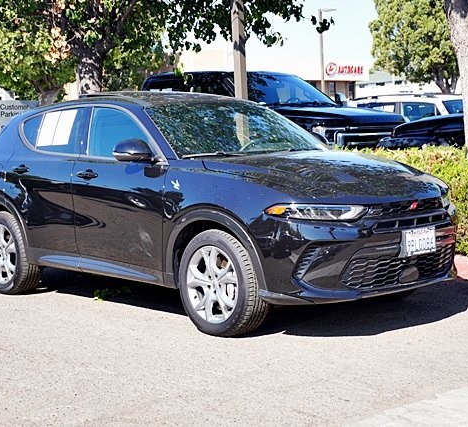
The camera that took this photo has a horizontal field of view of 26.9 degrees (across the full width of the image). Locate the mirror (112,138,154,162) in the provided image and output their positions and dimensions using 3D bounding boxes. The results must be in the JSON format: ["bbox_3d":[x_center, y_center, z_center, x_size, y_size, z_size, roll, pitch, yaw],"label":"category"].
[{"bbox_3d":[-0.655,-0.403,6.463,0.250,0.165,0.170,-5,6,-42],"label":"mirror"}]

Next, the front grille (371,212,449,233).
[{"bbox_3d":[1.139,0.053,6.091,0.800,0.085,0.100,-4,5,-43],"label":"front grille"}]

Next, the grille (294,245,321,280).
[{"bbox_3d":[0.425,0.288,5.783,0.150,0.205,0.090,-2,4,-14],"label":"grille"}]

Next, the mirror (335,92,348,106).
[{"bbox_3d":[1.590,-1.681,14.460,0.220,0.220,0.140,-4,5,-40],"label":"mirror"}]

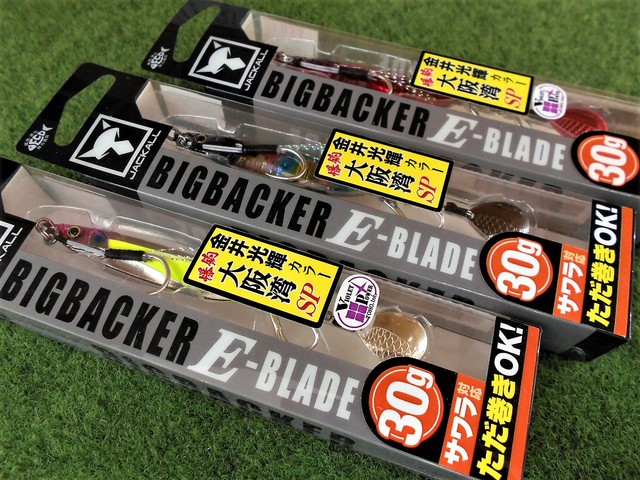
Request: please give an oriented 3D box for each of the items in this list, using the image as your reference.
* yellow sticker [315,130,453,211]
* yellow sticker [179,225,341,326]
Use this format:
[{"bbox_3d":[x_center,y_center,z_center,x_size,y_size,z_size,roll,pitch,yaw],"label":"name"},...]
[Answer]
[{"bbox_3d":[0.020,-0.022,0.150,0.040,0.001,0.020,17,62,9],"label":"yellow sticker"},{"bbox_3d":[-0.015,0.009,0.133,0.040,0.001,0.020,17,62,9],"label":"yellow sticker"}]

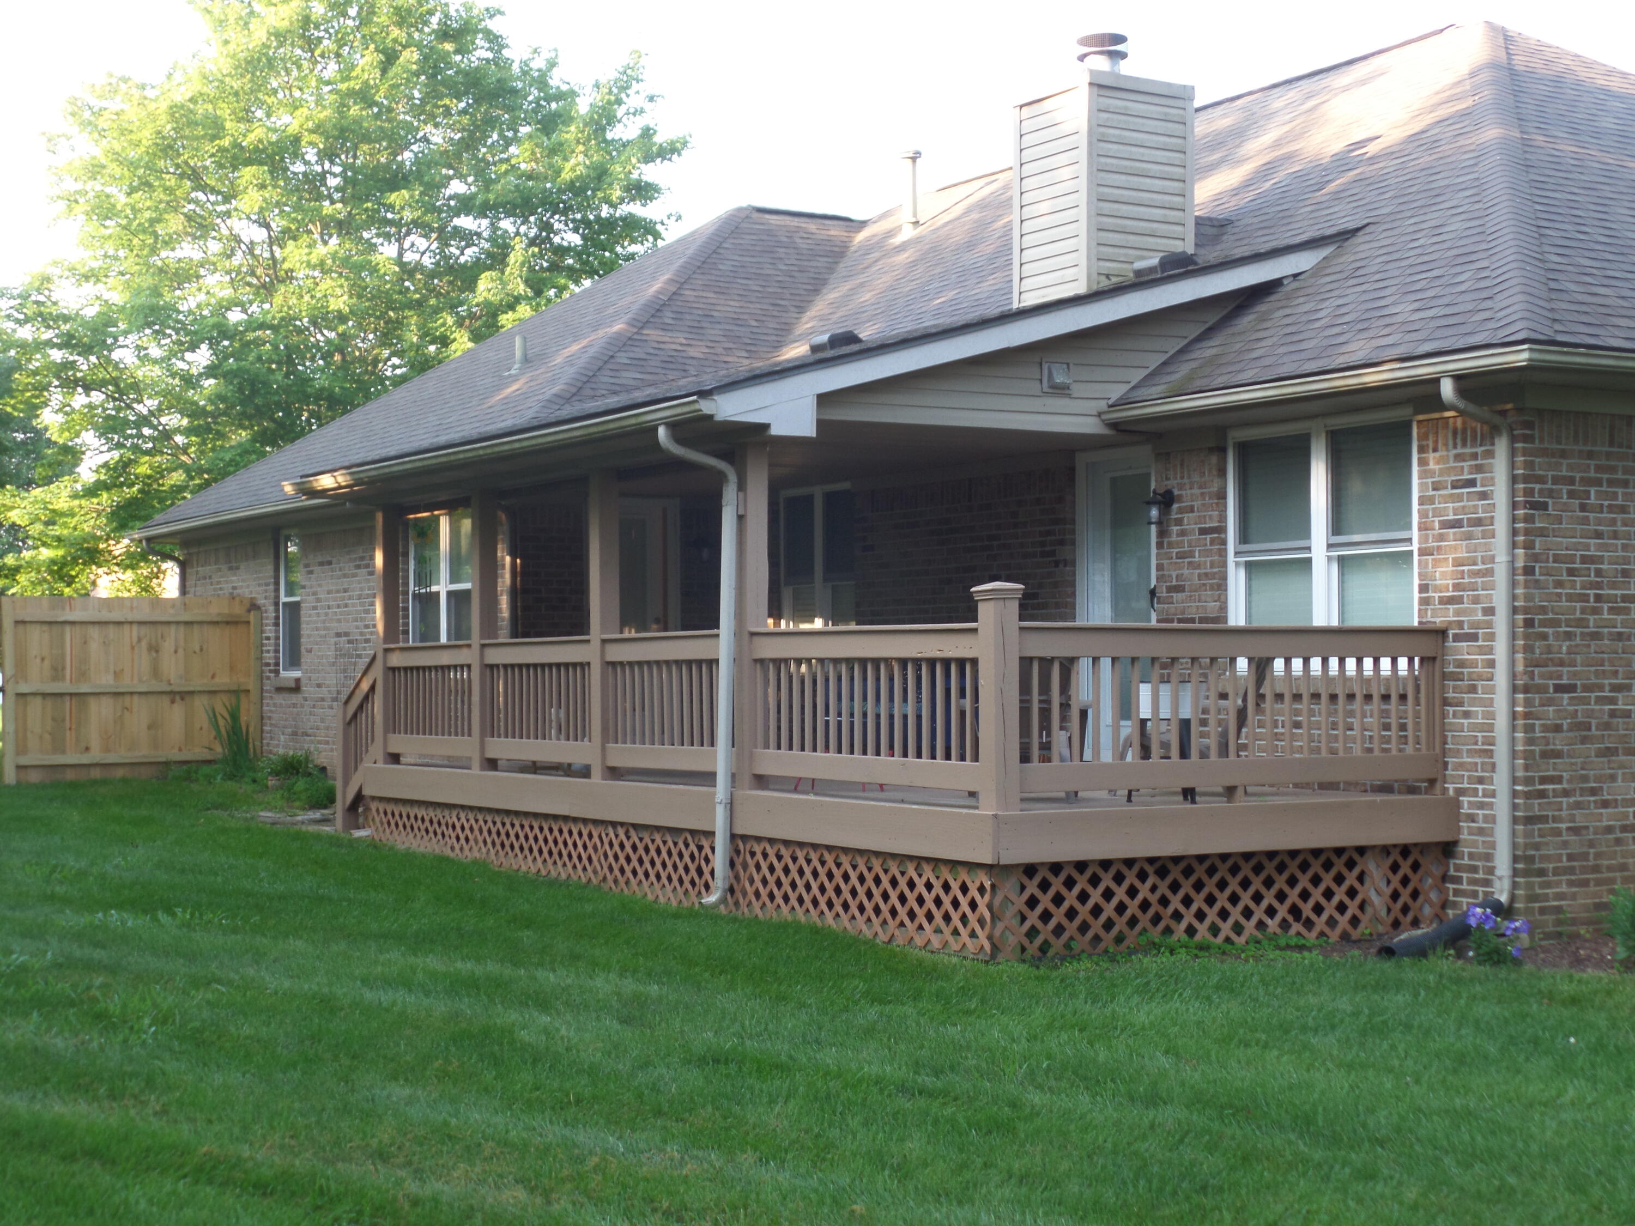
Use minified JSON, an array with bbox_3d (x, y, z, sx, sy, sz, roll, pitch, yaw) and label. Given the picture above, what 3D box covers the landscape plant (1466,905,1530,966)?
[{"bbox_3d":[3.252,1.527,11.750,0.302,0.292,0.292,1,-2,-31],"label":"landscape plant"}]

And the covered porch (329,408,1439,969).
[{"bbox_3d":[-0.215,0.348,16.249,3.000,2.832,9.022,1,-2,-31],"label":"covered porch"}]

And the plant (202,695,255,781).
[{"bbox_3d":[-5.849,1.226,24.293,0.504,0.837,0.504,1,-2,-31],"label":"plant"}]

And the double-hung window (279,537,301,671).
[{"bbox_3d":[-5.211,-0.087,24.481,0.101,1.452,0.806,1,-2,-31],"label":"double-hung window"}]

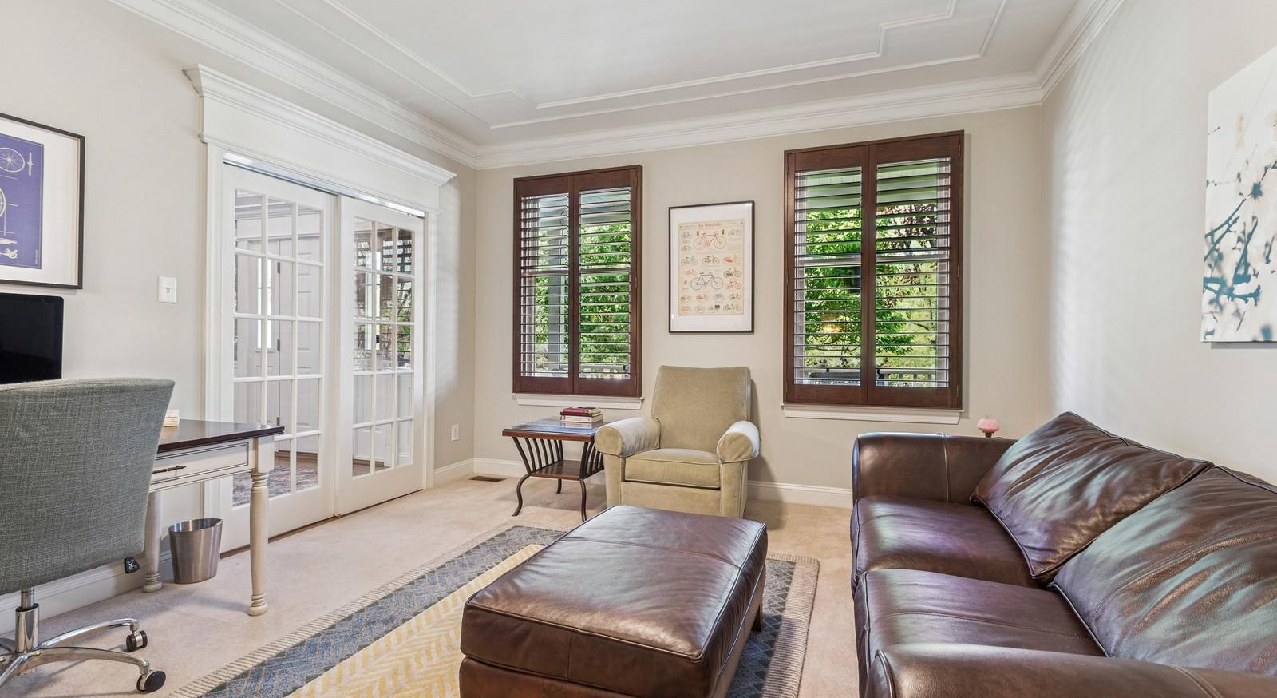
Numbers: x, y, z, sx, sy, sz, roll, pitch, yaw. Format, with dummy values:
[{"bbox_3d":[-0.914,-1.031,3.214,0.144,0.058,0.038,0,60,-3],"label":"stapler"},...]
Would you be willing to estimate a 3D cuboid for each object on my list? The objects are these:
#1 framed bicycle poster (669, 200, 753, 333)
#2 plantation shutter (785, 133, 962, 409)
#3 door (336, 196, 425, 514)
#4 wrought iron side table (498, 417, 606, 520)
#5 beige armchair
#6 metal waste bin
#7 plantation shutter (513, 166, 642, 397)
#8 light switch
[{"bbox_3d":[0.530,-0.583,4.410,0.635,0.948,0.025,0,0,20],"label":"framed bicycle poster"},{"bbox_3d":[1.542,-0.495,4.019,1.110,1.764,0.080,0,0,20],"label":"plantation shutter"},{"bbox_3d":[-1.787,0.050,4.194,0.042,2.024,0.828,0,0,20],"label":"door"},{"bbox_3d":[-0.464,0.794,4.100,0.654,0.545,0.703,0,0,20],"label":"wrought iron side table"},{"bbox_3d":[0.326,0.595,3.857,0.926,0.952,0.856,0,0,20],"label":"beige armchair"},{"bbox_3d":[-2.067,0.945,2.815,0.213,0.245,0.213,0,0,20],"label":"metal waste bin"},{"bbox_3d":[-0.494,-0.511,4.770,1.103,1.751,0.060,1,1,21],"label":"plantation shutter"},{"bbox_3d":[-2.208,-0.276,2.833,0.012,0.119,0.077,0,0,20],"label":"light switch"}]

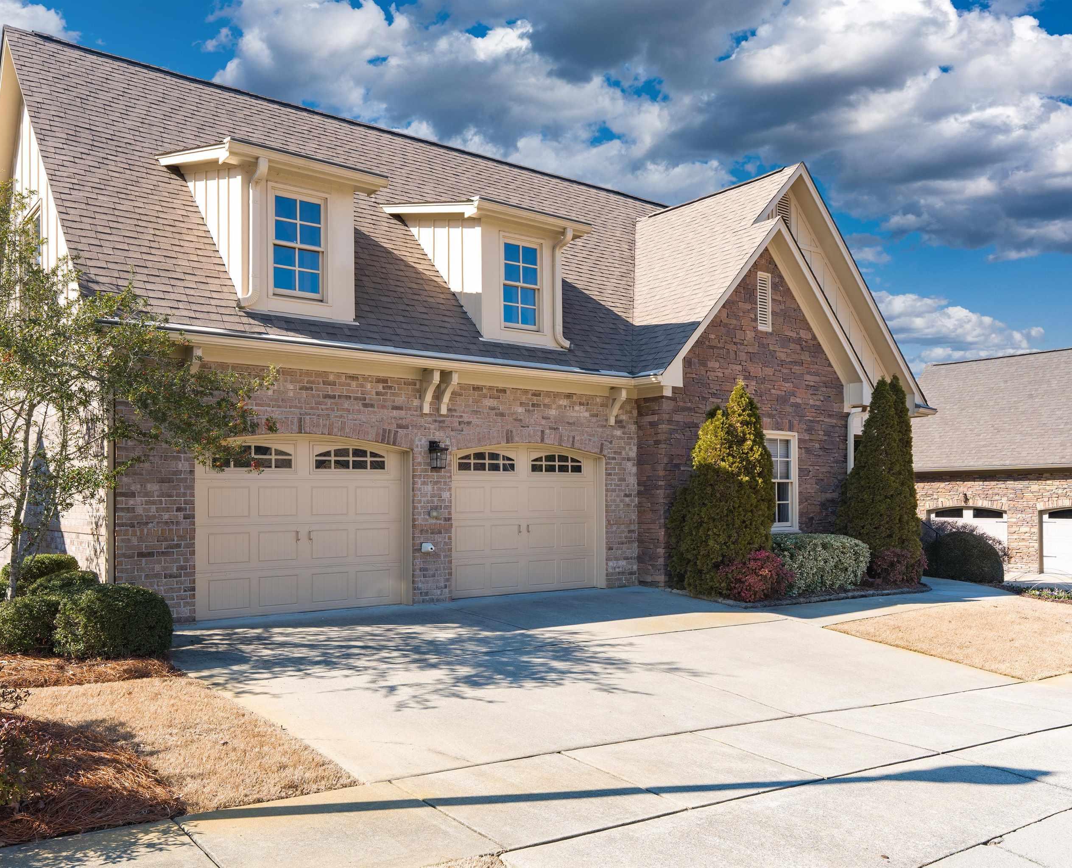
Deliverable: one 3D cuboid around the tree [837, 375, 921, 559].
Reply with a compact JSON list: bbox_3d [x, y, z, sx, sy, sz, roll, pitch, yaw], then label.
[{"bbox_3d":[5.658,0.721,14.900,1.300,3.330,1.300,2,-4,-37],"label":"tree"}]

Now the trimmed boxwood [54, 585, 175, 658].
[{"bbox_3d":[-3.810,1.650,8.150,0.980,0.600,0.960,2,-4,-37],"label":"trimmed boxwood"}]

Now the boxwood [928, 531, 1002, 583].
[{"bbox_3d":[7.321,2.070,15.400,1.250,0.820,1.250,2,-4,-37],"label":"boxwood"}]

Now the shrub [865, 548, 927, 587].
[{"bbox_3d":[5.616,2.057,14.100,0.920,0.570,0.850,2,-4,-37],"label":"shrub"}]

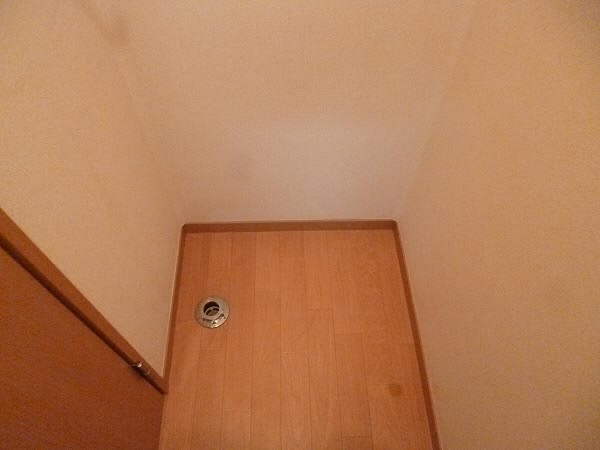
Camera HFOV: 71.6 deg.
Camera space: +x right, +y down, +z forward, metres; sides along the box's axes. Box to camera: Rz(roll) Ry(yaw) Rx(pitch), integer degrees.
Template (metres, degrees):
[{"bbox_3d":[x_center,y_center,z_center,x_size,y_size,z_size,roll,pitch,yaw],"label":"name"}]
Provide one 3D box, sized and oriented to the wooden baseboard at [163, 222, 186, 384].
[{"bbox_3d":[-0.370,0.215,1.225,0.011,0.058,0.482,-2,57,-4],"label":"wooden baseboard"}]

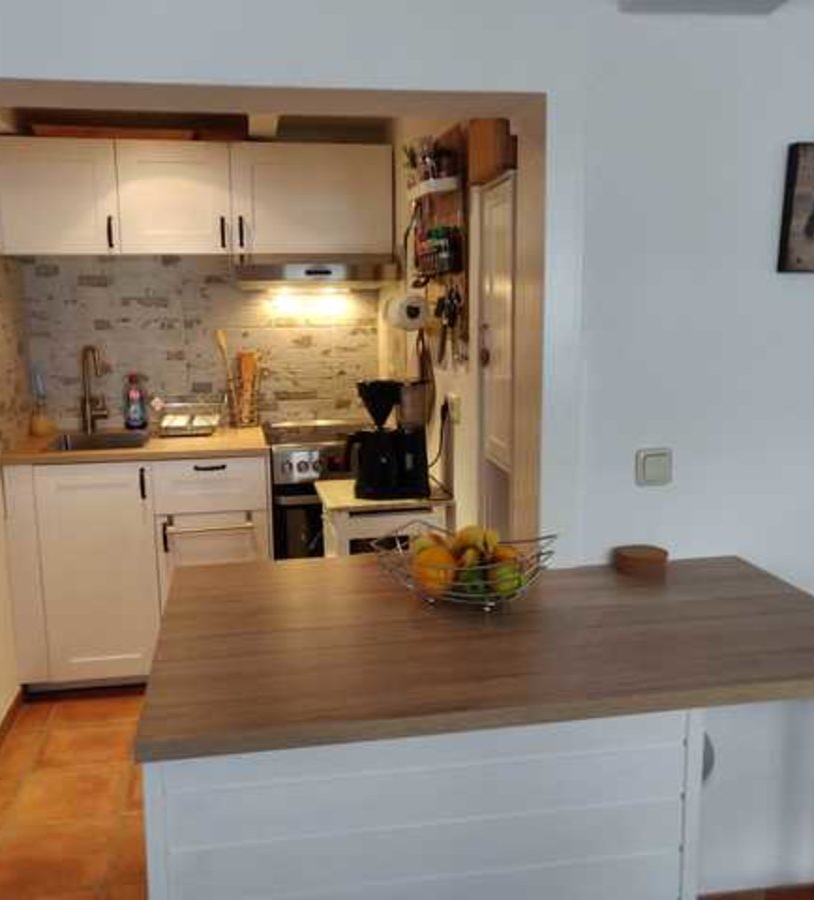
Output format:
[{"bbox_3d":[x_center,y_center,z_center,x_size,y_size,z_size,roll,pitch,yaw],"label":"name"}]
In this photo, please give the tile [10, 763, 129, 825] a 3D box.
[{"bbox_3d":[-0.998,1.028,2.595,0.290,0.015,0.290,-2,10,-10],"label":"tile"}]

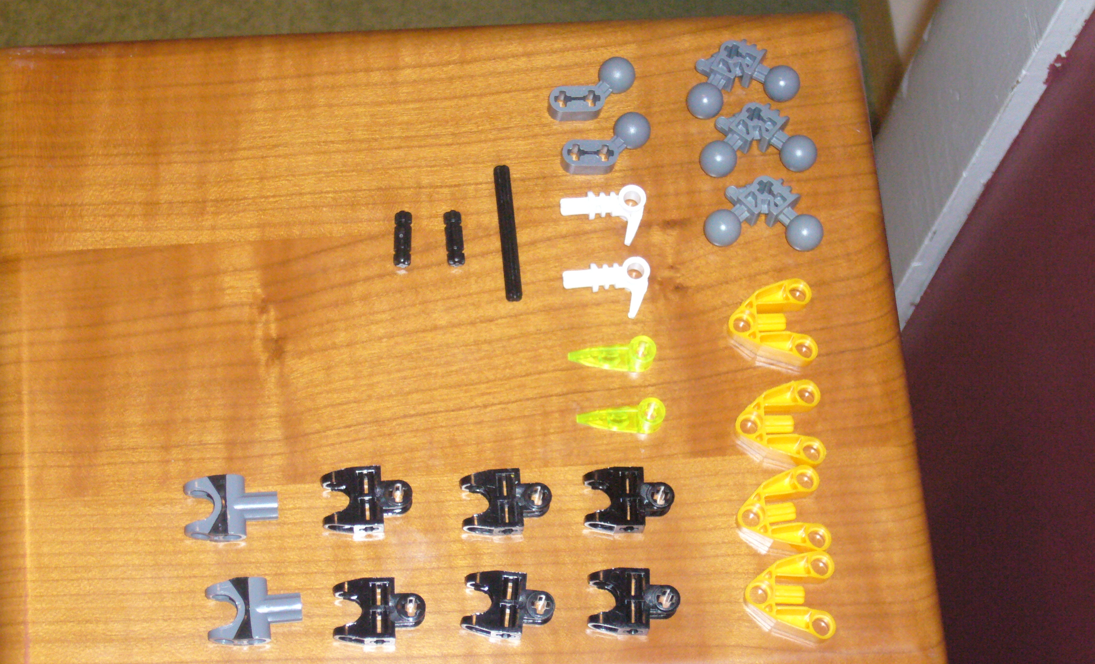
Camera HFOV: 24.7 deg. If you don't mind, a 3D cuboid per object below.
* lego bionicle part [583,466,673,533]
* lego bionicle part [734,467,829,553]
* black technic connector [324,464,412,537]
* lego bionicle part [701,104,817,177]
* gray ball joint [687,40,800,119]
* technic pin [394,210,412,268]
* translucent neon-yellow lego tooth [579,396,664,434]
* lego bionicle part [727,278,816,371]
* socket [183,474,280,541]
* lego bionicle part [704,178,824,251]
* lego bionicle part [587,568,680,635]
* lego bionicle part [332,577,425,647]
[{"bbox_3d":[0.021,0.044,0.658,0.024,0.008,0.016,0,70,-3],"label":"lego bionicle part"},{"bbox_3d":[0.060,0.048,0.646,0.023,0.008,0.023,-8,66,-3],"label":"lego bionicle part"},{"bbox_3d":[-0.047,0.044,0.648,0.024,0.008,0.016,-5,66,-2],"label":"black technic connector"},{"bbox_3d":[0.058,-0.053,0.694,0.033,0.010,0.019,-4,70,-4],"label":"lego bionicle part"},{"bbox_3d":[0.054,-0.071,0.700,0.033,0.010,0.019,-13,71,-7],"label":"gray ball joint"},{"bbox_3d":[-0.039,-0.025,0.682,0.005,0.005,0.016,1,70,-2],"label":"technic pin"},{"bbox_3d":[0.019,0.023,0.657,0.023,0.008,0.008,-2,66,-1],"label":"translucent neon-yellow lego tooth"},{"bbox_3d":[0.060,-0.001,0.668,0.023,0.008,0.023,-3,66,-2],"label":"lego bionicle part"},{"bbox_3d":[-0.082,0.046,0.647,0.024,0.008,0.016,-4,66,-2],"label":"socket"},{"bbox_3d":[0.059,-0.032,0.680,0.032,0.010,0.020,3,66,1],"label":"lego bionicle part"},{"bbox_3d":[0.022,0.070,0.648,0.024,0.008,0.016,1,70,-2],"label":"lego bionicle part"},{"bbox_3d":[-0.043,0.072,0.645,0.024,0.008,0.016,-1,70,-3],"label":"lego bionicle part"}]

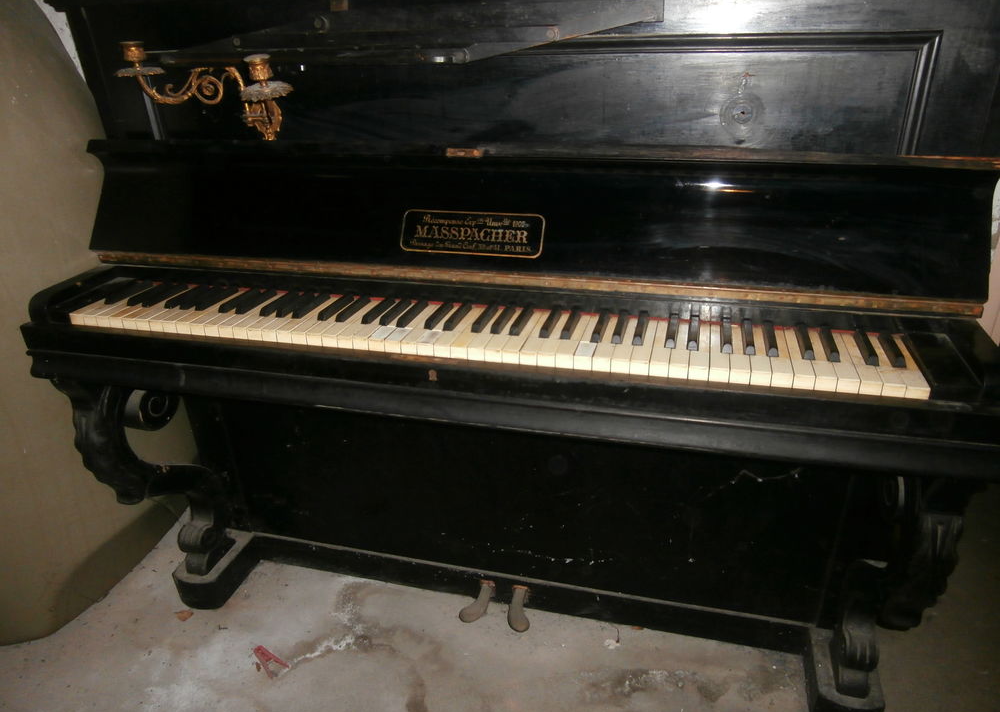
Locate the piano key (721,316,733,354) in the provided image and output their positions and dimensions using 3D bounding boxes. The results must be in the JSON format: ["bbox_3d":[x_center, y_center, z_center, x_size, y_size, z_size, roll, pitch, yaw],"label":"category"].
[{"bbox_3d":[0.296,-0.028,0.904,0.013,0.011,0.096,5,26,14],"label":"piano key"}]

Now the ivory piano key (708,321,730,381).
[{"bbox_3d":[0.281,-0.006,0.889,0.023,0.019,0.138,5,27,14],"label":"ivory piano key"}]

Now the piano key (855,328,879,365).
[{"bbox_3d":[0.453,-0.015,0.860,0.012,0.011,0.092,5,27,14],"label":"piano key"}]

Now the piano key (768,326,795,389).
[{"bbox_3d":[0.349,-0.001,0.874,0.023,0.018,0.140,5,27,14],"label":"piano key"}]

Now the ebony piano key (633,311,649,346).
[{"bbox_3d":[0.188,-0.037,0.927,0.012,0.011,0.092,5,27,14],"label":"ebony piano key"}]

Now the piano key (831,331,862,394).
[{"bbox_3d":[0.417,0.006,0.854,0.023,0.019,0.138,5,27,14],"label":"piano key"}]

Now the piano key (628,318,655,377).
[{"bbox_3d":[0.191,-0.014,0.915,0.023,0.018,0.141,5,26,14],"label":"piano key"}]

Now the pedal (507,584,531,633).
[{"bbox_3d":[0.040,0.510,1.399,0.042,0.030,0.097,1,25,5],"label":"pedal"}]

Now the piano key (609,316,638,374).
[{"bbox_3d":[0.169,-0.016,0.921,0.023,0.018,0.141,5,26,14],"label":"piano key"}]

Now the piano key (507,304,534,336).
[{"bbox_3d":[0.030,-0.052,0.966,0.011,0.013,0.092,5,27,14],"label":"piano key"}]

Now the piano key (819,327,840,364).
[{"bbox_3d":[0.413,-0.018,0.870,0.012,0.011,0.092,5,27,14],"label":"piano key"}]

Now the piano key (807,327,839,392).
[{"bbox_3d":[0.395,0.004,0.861,0.022,0.018,0.137,5,27,14],"label":"piano key"}]

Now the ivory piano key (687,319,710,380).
[{"bbox_3d":[0.258,-0.008,0.894,0.023,0.019,0.138,5,27,14],"label":"ivory piano key"}]

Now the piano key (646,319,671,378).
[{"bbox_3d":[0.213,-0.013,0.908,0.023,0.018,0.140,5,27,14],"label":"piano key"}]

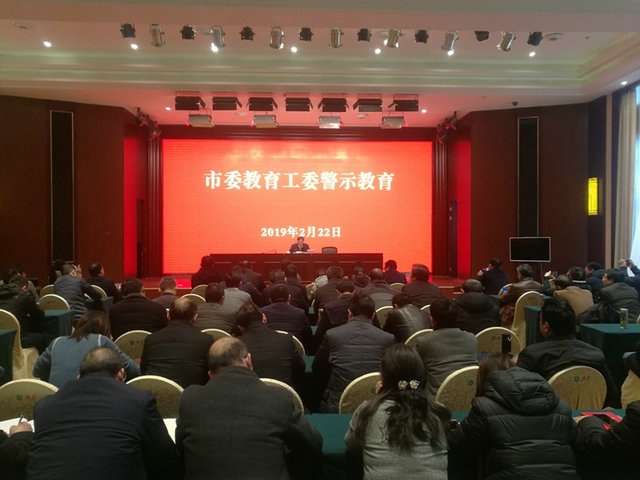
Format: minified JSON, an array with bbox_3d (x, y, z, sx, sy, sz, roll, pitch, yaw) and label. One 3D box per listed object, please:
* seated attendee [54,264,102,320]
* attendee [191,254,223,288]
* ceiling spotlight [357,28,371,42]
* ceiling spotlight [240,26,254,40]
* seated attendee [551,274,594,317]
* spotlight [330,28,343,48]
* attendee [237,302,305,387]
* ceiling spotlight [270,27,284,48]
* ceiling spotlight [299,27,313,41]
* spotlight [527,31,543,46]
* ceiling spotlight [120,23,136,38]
[{"bbox_3d":[-3.336,1.010,6.867,0.580,1.300,0.800,0,1,12],"label":"seated attendee"},{"bbox_3d":[-1.762,0.980,7.817,0.540,1.320,0.780,0,1,0],"label":"attendee"},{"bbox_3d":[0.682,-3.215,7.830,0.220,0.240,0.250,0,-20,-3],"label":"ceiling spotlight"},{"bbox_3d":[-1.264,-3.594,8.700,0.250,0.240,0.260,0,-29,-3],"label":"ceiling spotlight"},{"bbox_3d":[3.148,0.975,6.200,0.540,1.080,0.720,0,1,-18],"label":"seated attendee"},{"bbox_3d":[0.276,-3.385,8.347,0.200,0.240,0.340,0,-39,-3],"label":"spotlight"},{"bbox_3d":[-0.318,1.035,3.300,0.490,1.280,0.780,0,1,-3],"label":"attendee"},{"bbox_3d":[-0.639,-3.050,7.500,0.220,0.330,0.300,0,1,-3],"label":"ceiling spotlight"},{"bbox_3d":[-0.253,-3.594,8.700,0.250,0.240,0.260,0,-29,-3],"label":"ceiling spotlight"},{"bbox_3d":[4.350,-4.087,10.100,0.250,0.260,0.290,0,-38,-17],"label":"spotlight"},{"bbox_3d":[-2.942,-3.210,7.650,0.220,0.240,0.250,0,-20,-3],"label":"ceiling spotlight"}]

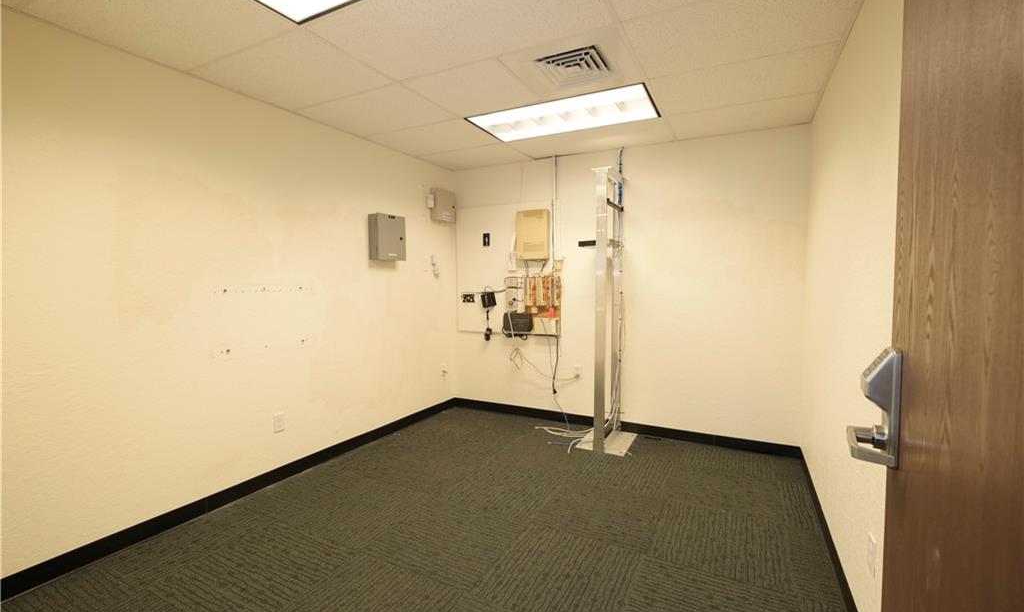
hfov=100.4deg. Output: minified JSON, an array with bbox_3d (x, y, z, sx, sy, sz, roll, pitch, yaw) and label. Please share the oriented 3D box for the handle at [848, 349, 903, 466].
[{"bbox_3d":[0.716,0.202,0.843,0.079,0.220,0.142,2,4,33],"label":"handle"}]

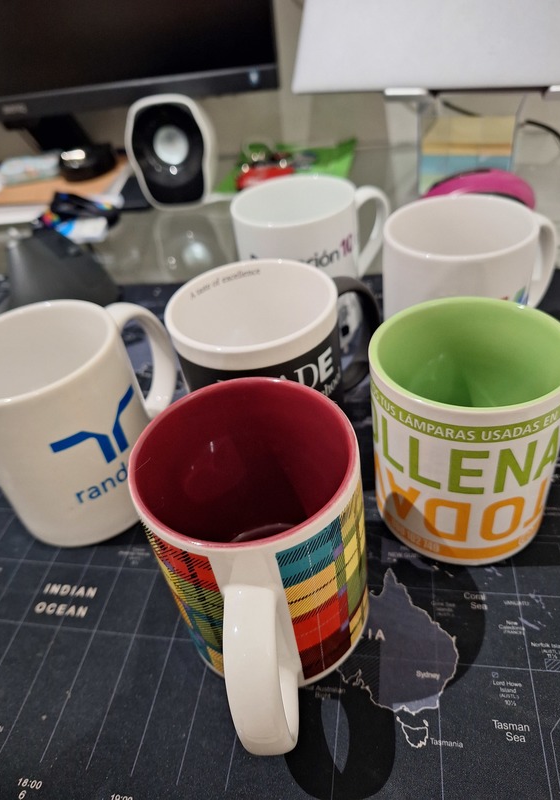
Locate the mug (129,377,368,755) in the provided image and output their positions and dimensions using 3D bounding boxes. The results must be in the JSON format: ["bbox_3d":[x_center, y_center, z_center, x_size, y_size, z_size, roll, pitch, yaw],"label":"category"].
[{"bbox_3d":[-0.006,0.071,0.211,0.085,0.101,0.121,-6,40,5],"label":"mug"}]

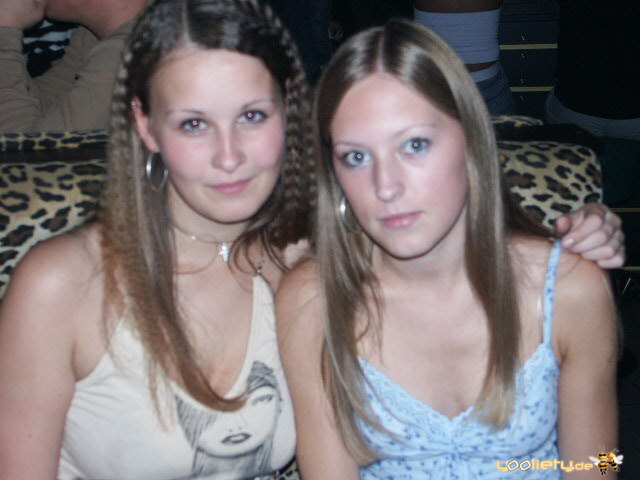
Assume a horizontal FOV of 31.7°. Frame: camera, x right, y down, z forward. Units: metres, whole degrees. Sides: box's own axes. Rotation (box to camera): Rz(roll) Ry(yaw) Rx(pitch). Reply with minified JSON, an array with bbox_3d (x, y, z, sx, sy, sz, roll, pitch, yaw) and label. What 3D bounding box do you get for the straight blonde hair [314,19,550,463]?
[{"bbox_3d":[0.130,-0.017,1.170,0.225,0.422,0.250,0,11,14],"label":"straight blonde hair"}]

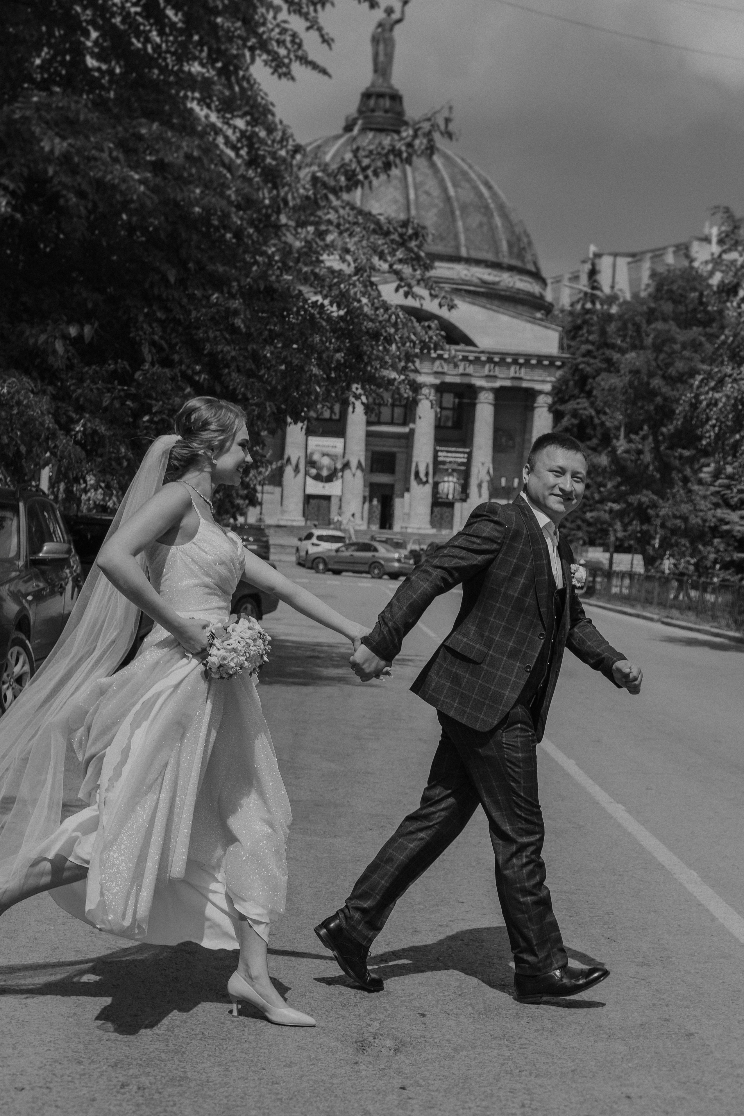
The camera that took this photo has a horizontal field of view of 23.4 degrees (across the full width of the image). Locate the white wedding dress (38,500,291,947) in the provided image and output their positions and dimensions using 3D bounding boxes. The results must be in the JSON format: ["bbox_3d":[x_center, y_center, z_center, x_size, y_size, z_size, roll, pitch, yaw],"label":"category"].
[{"bbox_3d":[-0.559,0.459,5.020,0.600,1.240,0.540,3,0,16],"label":"white wedding dress"}]

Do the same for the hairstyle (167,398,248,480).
[{"bbox_3d":[-0.463,-0.335,5.020,0.220,0.230,0.190,3,0,-3],"label":"hairstyle"}]

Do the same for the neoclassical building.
[{"bbox_3d":[0.064,-21.123,131.000,29.000,38.500,34.000,3,0,-9],"label":"neoclassical building"}]

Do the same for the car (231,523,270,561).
[{"bbox_3d":[-6.109,-0.734,89.000,1.850,1.760,4.600,3,0,-8],"label":"car"}]

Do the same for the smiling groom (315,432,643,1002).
[{"bbox_3d":[0.335,0.467,5.400,0.840,1.710,0.600,3,0,21],"label":"smiling groom"}]

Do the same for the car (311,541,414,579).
[{"bbox_3d":[-0.353,0.053,72.800,4.250,1.420,1.680,3,0,23],"label":"car"}]

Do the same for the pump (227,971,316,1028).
[{"bbox_3d":[-0.281,1.220,4.987,0.238,0.125,0.080,3,0,18],"label":"pump"}]

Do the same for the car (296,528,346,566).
[{"bbox_3d":[-2.256,-0.405,79.500,1.770,1.640,4.300,3,0,-12],"label":"car"}]

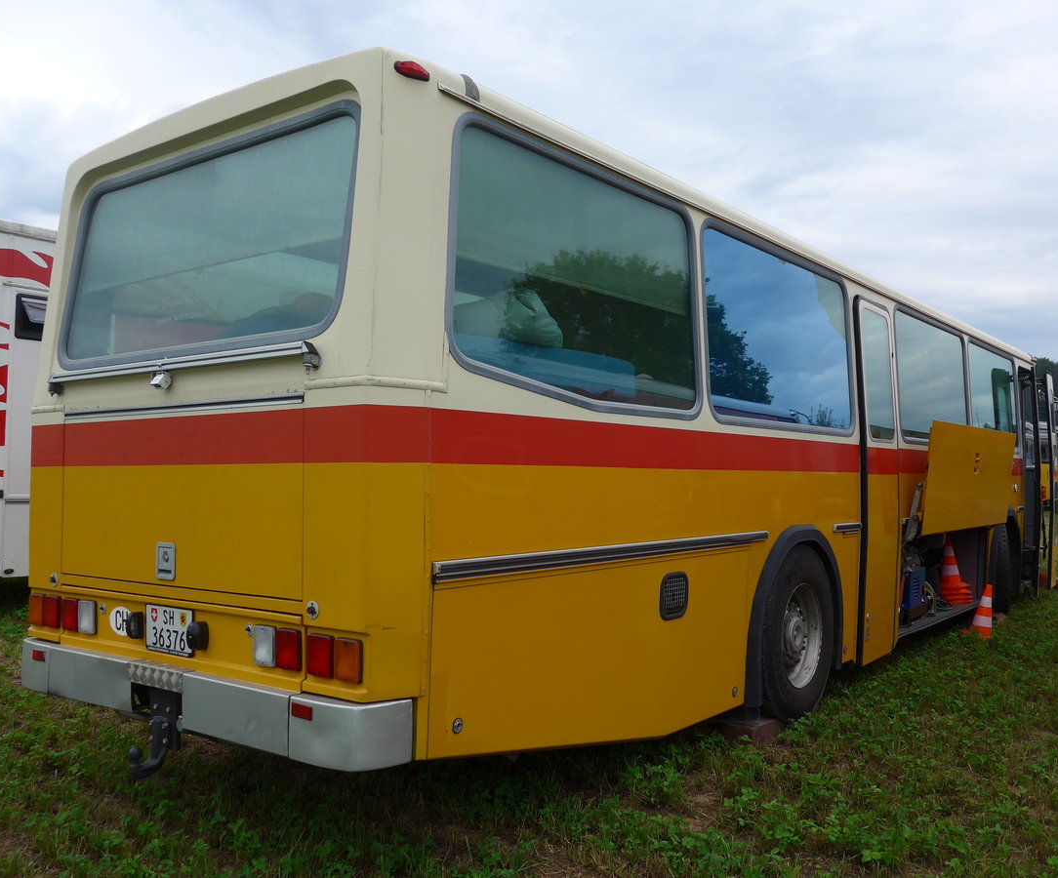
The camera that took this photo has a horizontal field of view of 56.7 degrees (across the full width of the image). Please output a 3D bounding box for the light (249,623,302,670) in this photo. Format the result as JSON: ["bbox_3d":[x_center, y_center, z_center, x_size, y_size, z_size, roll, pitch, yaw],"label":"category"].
[{"bbox_3d":[-0.839,0.702,3.294,0.235,0.132,0.028,-2,-3,38],"label":"light"}]

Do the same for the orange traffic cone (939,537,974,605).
[{"bbox_3d":[3.846,1.186,8.930,0.285,0.630,0.285,1,-3,-22],"label":"orange traffic cone"}]

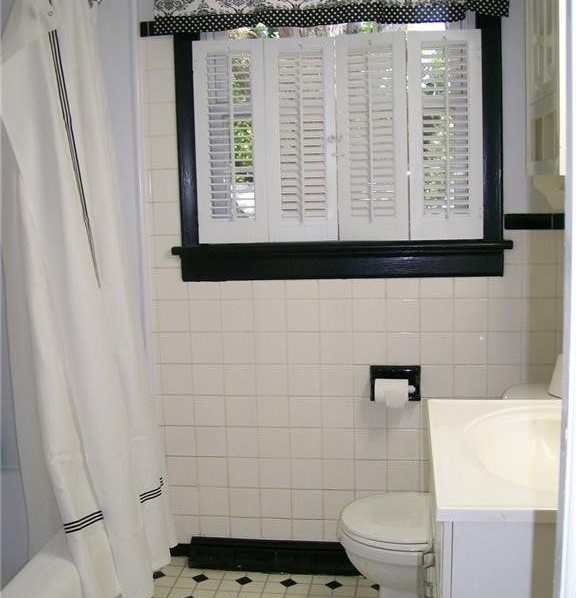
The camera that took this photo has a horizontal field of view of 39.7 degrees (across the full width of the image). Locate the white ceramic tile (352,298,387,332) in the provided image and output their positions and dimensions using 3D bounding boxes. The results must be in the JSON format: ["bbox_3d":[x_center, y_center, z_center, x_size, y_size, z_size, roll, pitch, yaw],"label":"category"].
[{"bbox_3d":[0.267,0.052,2.628,0.108,0.108,0.010,-1,8,8],"label":"white ceramic tile"}]

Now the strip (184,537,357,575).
[{"bbox_3d":[0.017,0.871,2.721,0.710,0.088,0.100,-1,7,8],"label":"strip"}]

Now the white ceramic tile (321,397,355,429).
[{"bbox_3d":[0.168,0.382,2.697,0.108,0.108,0.009,0,7,7],"label":"white ceramic tile"}]

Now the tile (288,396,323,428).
[{"bbox_3d":[0.060,0.381,2.700,0.108,0.108,0.010,0,9,8],"label":"tile"}]

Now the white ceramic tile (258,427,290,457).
[{"bbox_3d":[-0.048,0.491,2.738,0.108,0.108,0.009,0,7,7],"label":"white ceramic tile"}]

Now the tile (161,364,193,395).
[{"bbox_3d":[-0.377,0.276,2.742,0.108,0.108,0.010,0,9,8],"label":"tile"}]

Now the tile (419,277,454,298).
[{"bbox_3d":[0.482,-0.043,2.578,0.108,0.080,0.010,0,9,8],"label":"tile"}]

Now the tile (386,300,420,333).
[{"bbox_3d":[0.377,0.054,2.628,0.109,0.108,0.009,0,7,8],"label":"tile"}]

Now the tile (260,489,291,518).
[{"bbox_3d":[-0.040,0.704,2.752,0.108,0.108,0.009,0,8,8],"label":"tile"}]

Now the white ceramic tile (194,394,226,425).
[{"bbox_3d":[-0.266,0.384,2.740,0.108,0.108,0.009,0,8,8],"label":"white ceramic tile"}]

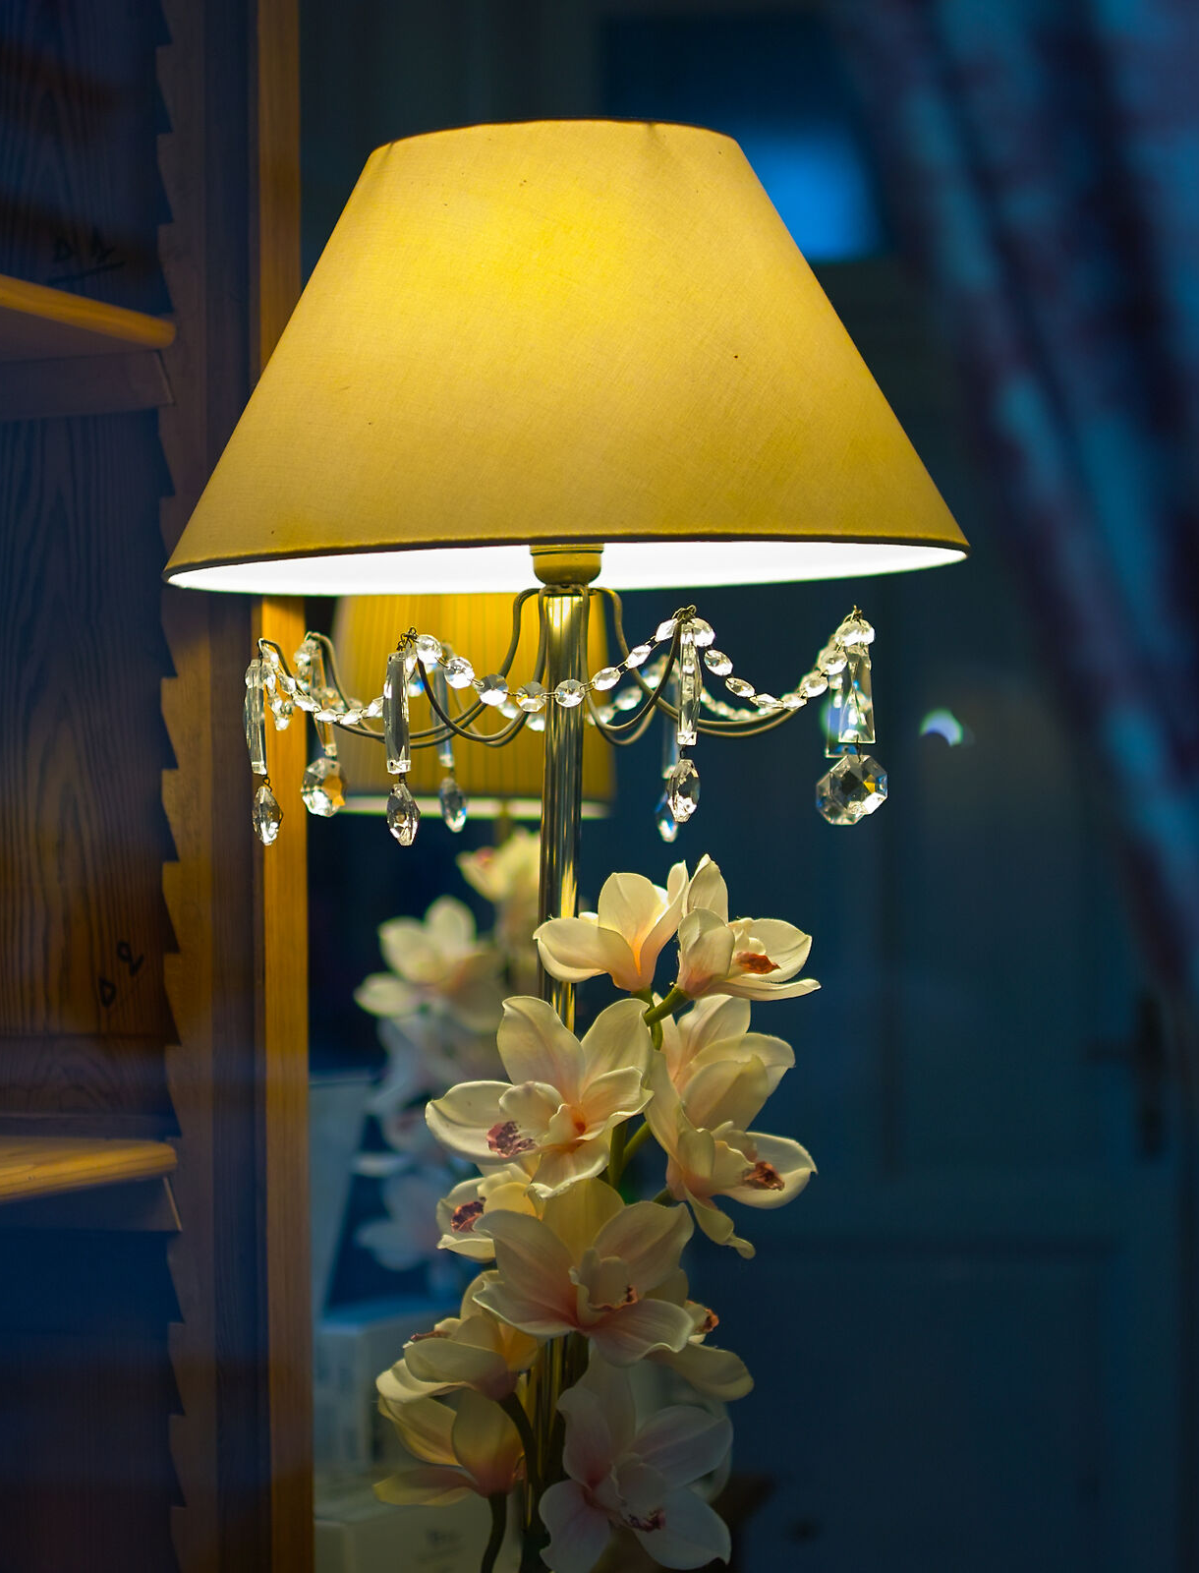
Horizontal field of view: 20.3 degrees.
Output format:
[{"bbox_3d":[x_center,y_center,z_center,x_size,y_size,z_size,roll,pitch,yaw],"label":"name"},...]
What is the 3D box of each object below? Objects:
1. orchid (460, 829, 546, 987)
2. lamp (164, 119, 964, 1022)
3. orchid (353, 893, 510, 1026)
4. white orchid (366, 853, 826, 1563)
[{"bbox_3d":[-0.064,0.087,2.360,0.085,0.115,0.085,0,-1,17],"label":"orchid"},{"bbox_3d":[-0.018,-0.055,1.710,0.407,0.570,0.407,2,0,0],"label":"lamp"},{"bbox_3d":[-0.116,0.126,2.350,0.110,0.098,0.085,0,-1,14],"label":"orchid"},{"bbox_3d":[-0.003,0.218,1.690,0.230,0.370,0.200,0,-1,0],"label":"white orchid"}]

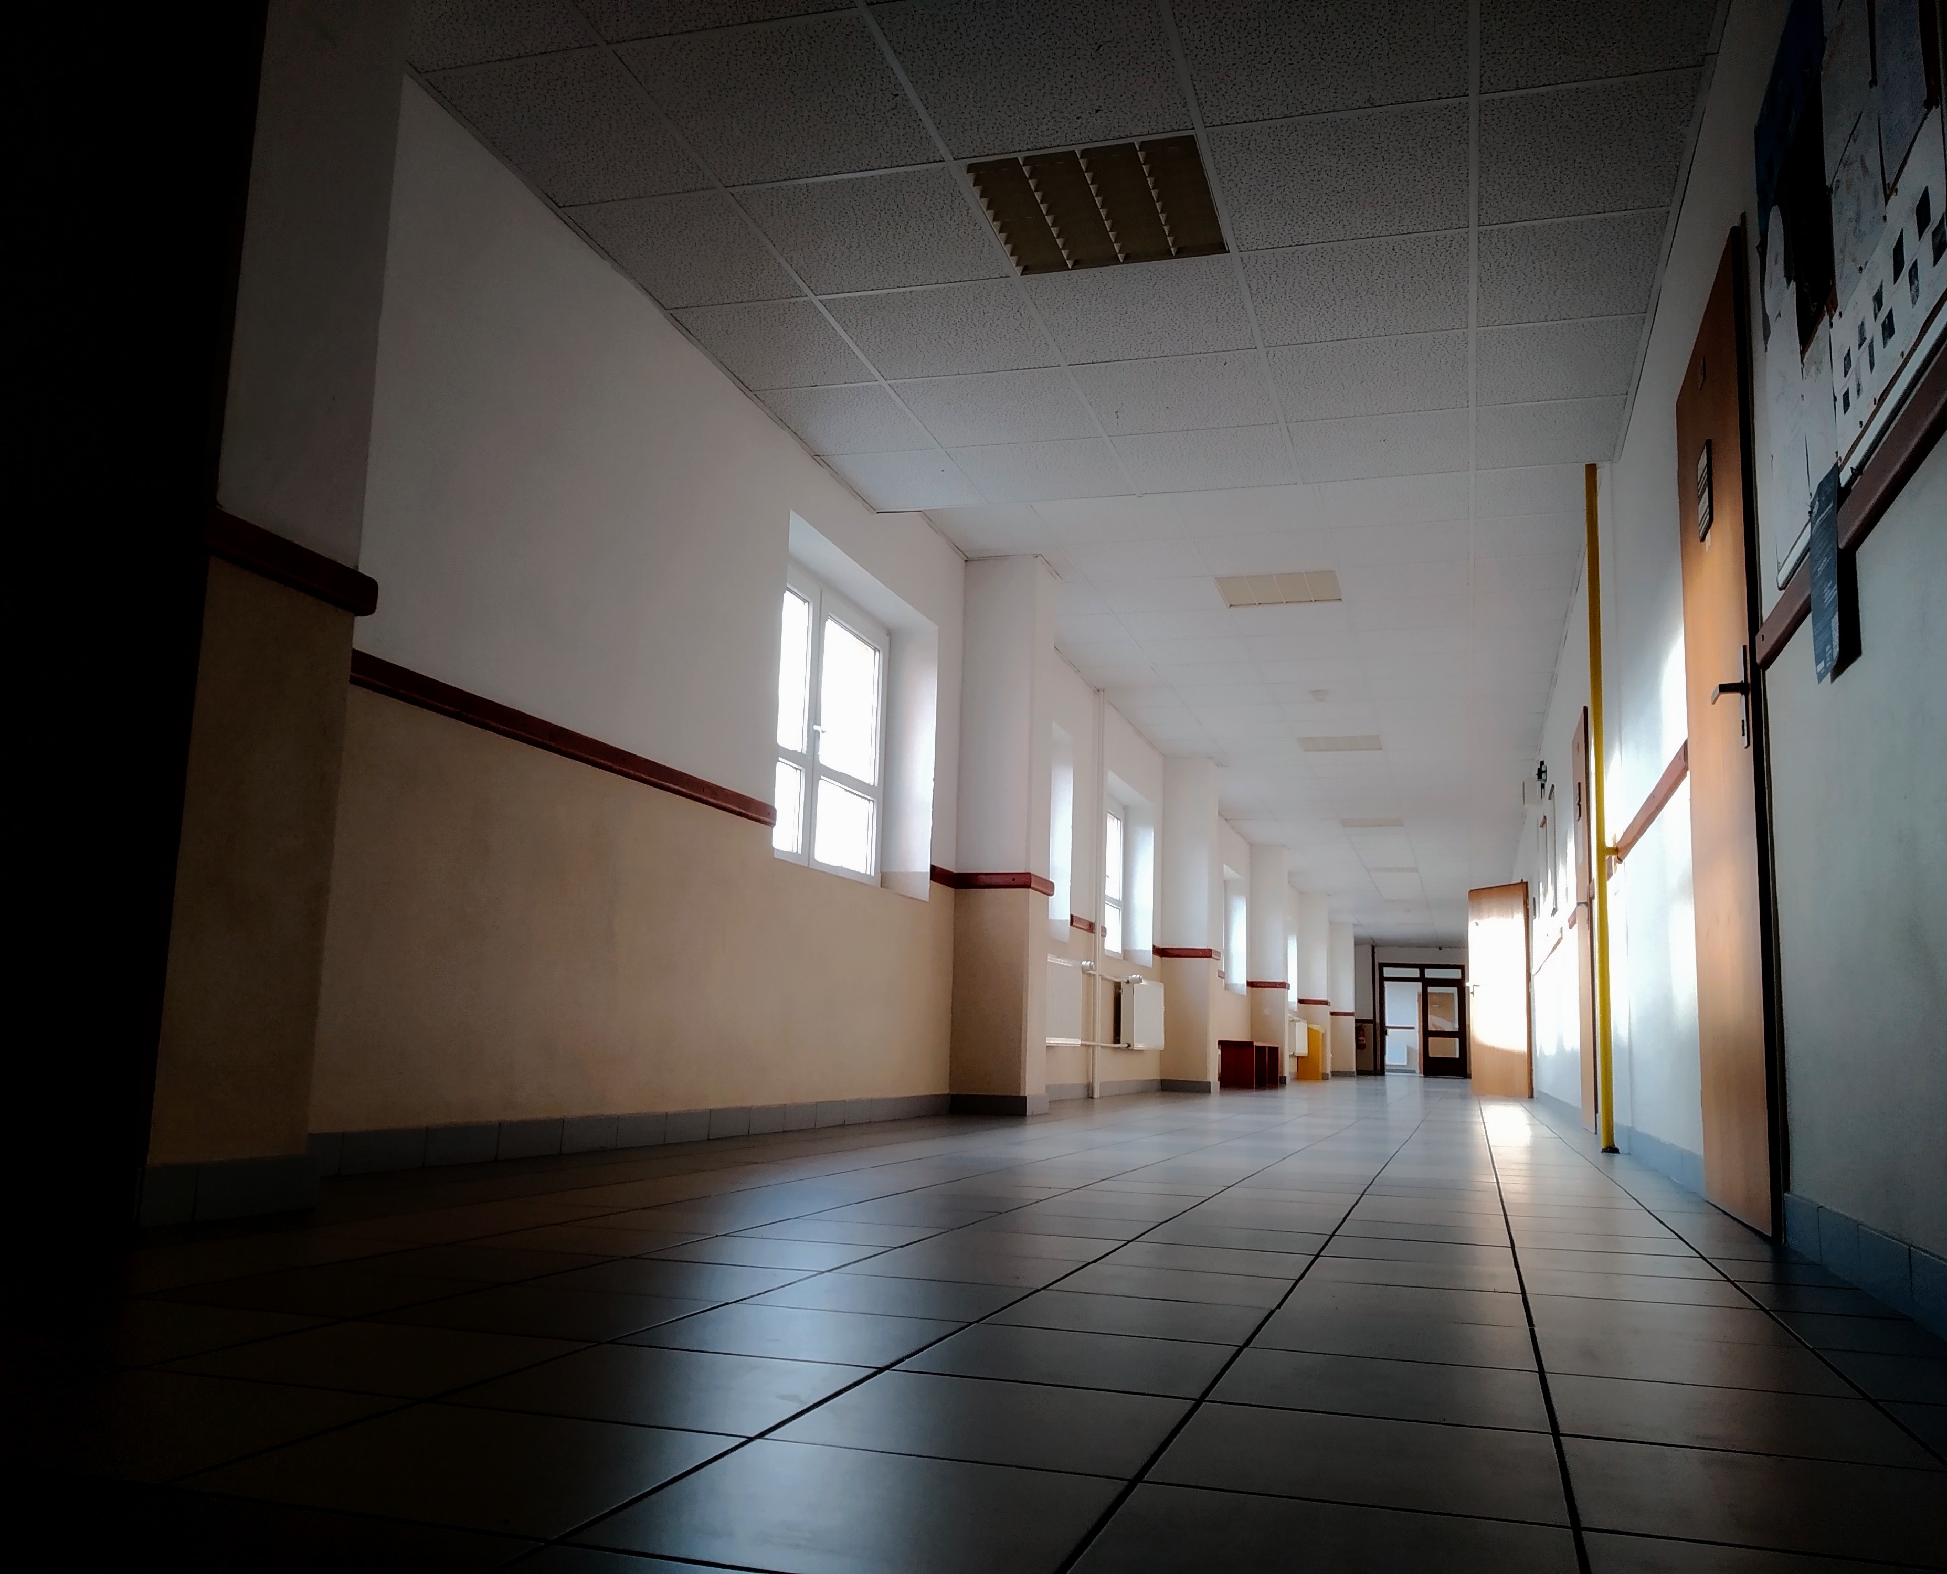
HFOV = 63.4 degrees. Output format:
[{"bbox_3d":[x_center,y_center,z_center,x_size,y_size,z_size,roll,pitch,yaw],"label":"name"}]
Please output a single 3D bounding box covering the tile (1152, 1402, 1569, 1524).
[{"bbox_3d":[0.300,0.523,1.218,0.293,0.010,0.285,-1,-10,17],"label":"tile"}]

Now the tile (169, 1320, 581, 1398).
[{"bbox_3d":[-0.558,0.544,1.498,0.298,0.010,0.295,-1,-10,17],"label":"tile"}]

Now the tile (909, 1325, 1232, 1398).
[{"bbox_3d":[0.102,0.576,1.575,0.293,0.010,0.285,-1,-10,17],"label":"tile"}]

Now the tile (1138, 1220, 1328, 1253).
[{"bbox_3d":[0.441,0.766,2.651,0.293,0.010,0.285,-1,-10,17],"label":"tile"}]

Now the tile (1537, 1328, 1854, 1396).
[{"bbox_3d":[0.764,0.623,1.697,0.298,0.010,0.295,-1,-10,17],"label":"tile"}]

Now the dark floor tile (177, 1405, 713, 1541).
[{"bbox_3d":[-0.355,0.494,1.143,0.298,0.010,0.293,-1,-10,17],"label":"dark floor tile"}]

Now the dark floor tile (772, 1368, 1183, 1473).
[{"bbox_3d":[0.017,0.534,1.321,0.298,0.010,0.295,-1,-10,17],"label":"dark floor tile"}]

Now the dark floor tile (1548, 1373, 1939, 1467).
[{"bbox_3d":[0.667,0.564,1.399,0.293,0.010,0.285,-1,-10,17],"label":"dark floor tile"}]

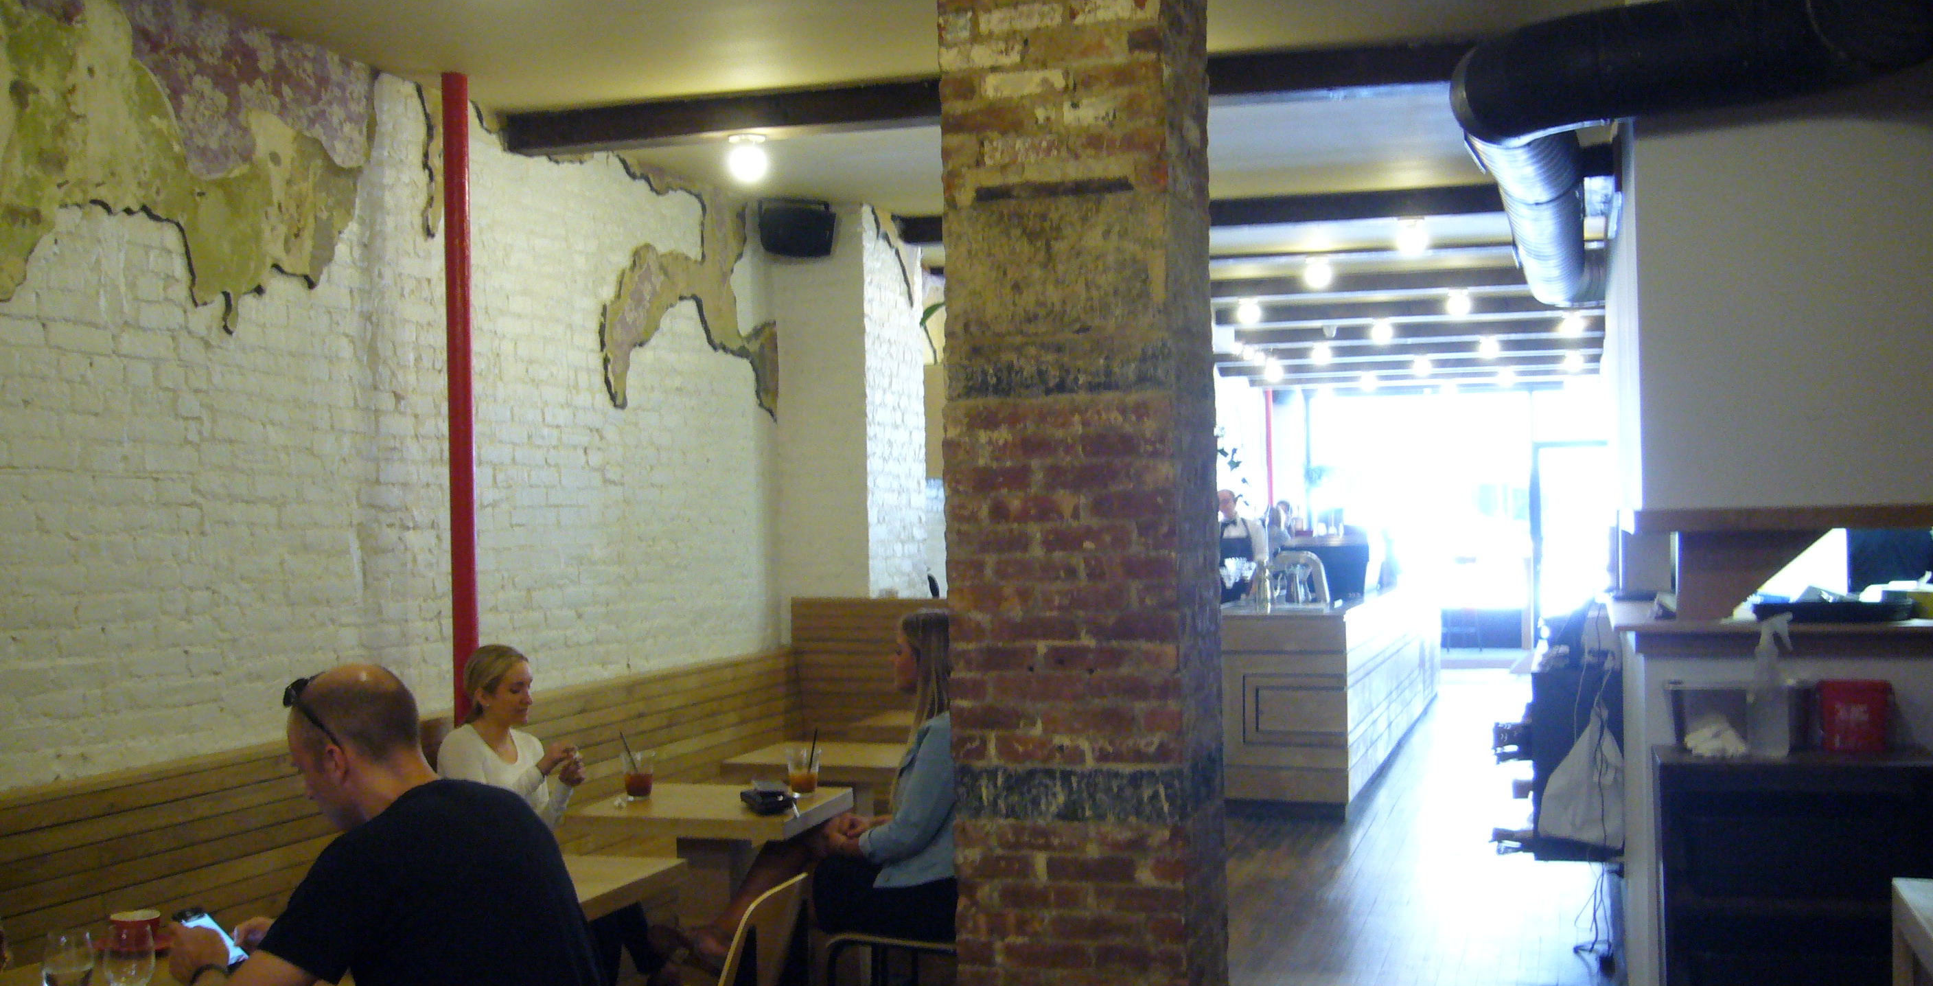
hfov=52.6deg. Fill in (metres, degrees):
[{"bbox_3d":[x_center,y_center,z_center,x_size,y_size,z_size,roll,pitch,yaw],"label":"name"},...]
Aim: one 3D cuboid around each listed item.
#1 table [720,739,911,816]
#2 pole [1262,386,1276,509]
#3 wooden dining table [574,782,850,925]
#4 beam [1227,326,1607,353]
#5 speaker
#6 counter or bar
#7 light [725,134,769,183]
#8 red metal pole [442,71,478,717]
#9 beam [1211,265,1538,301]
[{"bbox_3d":[-0.408,1.275,6.734,0.670,0.750,0.640,-1,-1,18],"label":"table"},{"bbox_3d":[3.167,0.309,20.291,0.075,2.800,0.075,-1,-1,18],"label":"pole"},{"bbox_3d":[-0.745,1.271,5.687,0.670,0.750,0.640,-1,-1,18],"label":"wooden dining table"},{"bbox_3d":[3.309,-1.189,14.586,2.750,0.110,0.170,-1,-1,18],"label":"beam"},{"bbox_3d":[-0.697,-1.064,7.967,0.310,0.220,0.210,-1,4,-15],"label":"speaker"},{"bbox_3d":[2.505,1.155,13.050,0.760,1.000,6.000,-1,-1,18],"label":"counter or bar"},{"bbox_3d":[-0.699,-1.077,6.258,0.120,0.145,0.120,-1,-1,18],"label":"light"},{"bbox_3d":[-1.489,0.211,5.780,0.072,2.900,0.072,-1,-1,18],"label":"red metal pole"},{"bbox_3d":[2.104,-1.200,11.349,3.000,0.110,0.160,-1,-1,18],"label":"beam"}]

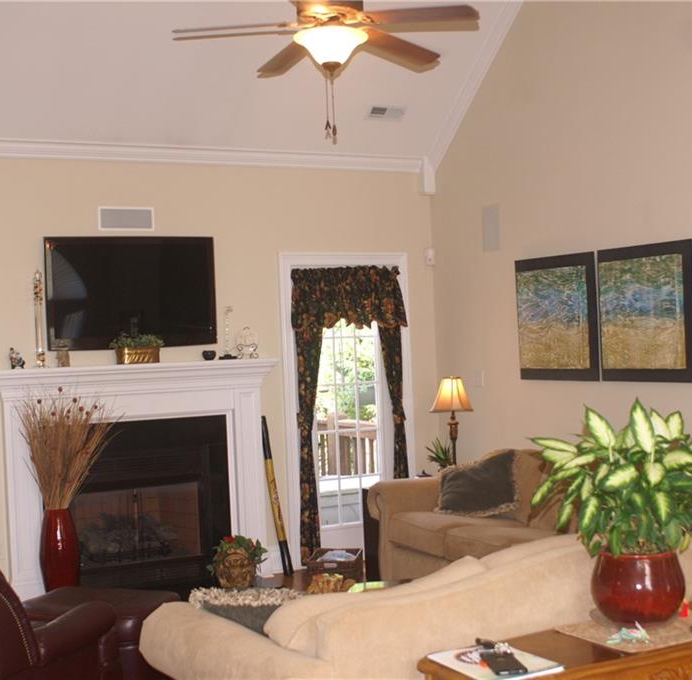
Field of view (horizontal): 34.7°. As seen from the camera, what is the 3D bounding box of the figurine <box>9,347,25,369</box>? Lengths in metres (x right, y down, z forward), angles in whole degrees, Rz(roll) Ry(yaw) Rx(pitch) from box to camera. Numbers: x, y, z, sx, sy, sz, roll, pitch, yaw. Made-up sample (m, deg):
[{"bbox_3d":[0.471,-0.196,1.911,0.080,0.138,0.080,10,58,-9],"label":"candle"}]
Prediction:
[{"bbox_3d":[-1.945,0.106,6.543,0.080,0.138,0.075,-2,0,-21],"label":"figurine"}]

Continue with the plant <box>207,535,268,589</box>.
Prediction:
[{"bbox_3d":[-0.658,1.375,6.851,0.330,0.340,0.280,-2,0,-18],"label":"plant"}]

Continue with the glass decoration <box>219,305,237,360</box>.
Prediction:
[{"bbox_3d":[-0.766,-0.049,7.194,0.105,0.352,0.088,-2,0,-27],"label":"glass decoration"}]

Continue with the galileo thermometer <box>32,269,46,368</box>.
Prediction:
[{"bbox_3d":[-1.830,-0.126,6.617,0.060,0.590,0.060,-2,0,-26],"label":"galileo thermometer"}]

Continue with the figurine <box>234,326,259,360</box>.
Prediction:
[{"bbox_3d":[-0.646,0.016,7.199,0.150,0.213,0.090,-2,0,-26],"label":"figurine"}]

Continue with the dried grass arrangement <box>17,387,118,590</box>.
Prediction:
[{"bbox_3d":[-1.635,0.935,6.514,0.580,1.320,0.520,-2,0,-26],"label":"dried grass arrangement"}]

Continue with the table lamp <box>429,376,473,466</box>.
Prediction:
[{"bbox_3d":[0.707,0.589,7.432,0.290,0.700,0.290,-2,0,0],"label":"table lamp"}]

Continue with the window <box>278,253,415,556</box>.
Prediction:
[{"bbox_3d":[0.058,0.453,7.661,1.000,2.100,0.100,-2,0,-26],"label":"window"}]

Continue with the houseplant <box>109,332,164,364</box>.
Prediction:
[{"bbox_3d":[-1.293,0.056,6.869,0.320,0.190,0.170,-2,0,-26],"label":"houseplant"}]

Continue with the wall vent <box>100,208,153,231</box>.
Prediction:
[{"bbox_3d":[-1.373,-0.760,6.967,0.352,0.145,0.025,-2,0,-26],"label":"wall vent"}]

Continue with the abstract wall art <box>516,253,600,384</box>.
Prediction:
[{"bbox_3d":[1.270,-0.129,6.731,0.030,0.747,0.765,-2,0,-26],"label":"abstract wall art"}]

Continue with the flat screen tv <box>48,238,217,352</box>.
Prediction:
[{"bbox_3d":[-1.340,-0.294,6.946,1.075,0.690,0.080,-2,0,-26],"label":"flat screen tv"}]

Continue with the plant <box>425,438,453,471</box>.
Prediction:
[{"bbox_3d":[0.595,0.764,7.188,0.180,0.220,0.170,-2,0,0],"label":"plant"}]

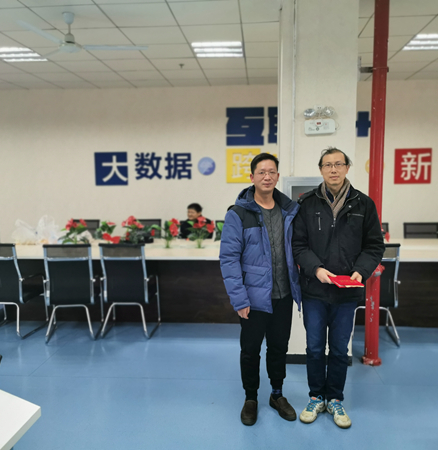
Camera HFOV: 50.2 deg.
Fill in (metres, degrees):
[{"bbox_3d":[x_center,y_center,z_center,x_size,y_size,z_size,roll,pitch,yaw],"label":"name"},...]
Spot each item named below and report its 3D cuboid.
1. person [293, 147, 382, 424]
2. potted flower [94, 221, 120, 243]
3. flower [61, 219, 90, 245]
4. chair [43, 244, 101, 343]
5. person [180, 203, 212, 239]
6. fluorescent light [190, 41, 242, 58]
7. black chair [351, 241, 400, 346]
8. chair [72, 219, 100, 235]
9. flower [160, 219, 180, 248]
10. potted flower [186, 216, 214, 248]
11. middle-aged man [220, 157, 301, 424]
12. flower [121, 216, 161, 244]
[{"bbox_3d":[0.753,0.389,3.001,0.551,1.751,0.400,0,6,8],"label":"person"},{"bbox_3d":[-1.344,0.106,5.595,0.302,0.322,0.280,0,6,5],"label":"potted flower"},{"bbox_3d":[-1.725,0.094,5.627,0.330,0.346,0.300,0,6,5],"label":"flower"},{"bbox_3d":[-1.470,0.644,4.845,0.530,0.955,0.650,-1,6,-7],"label":"chair"},{"bbox_3d":[-0.348,0.316,6.671,0.500,1.220,0.600,2,6,20],"label":"person"},{"bbox_3d":[-0.005,-2.031,5.375,0.600,0.070,0.580,0,6,5],"label":"fluorescent light"},{"bbox_3d":[1.450,0.625,4.539,0.510,0.960,0.620,0,6,2],"label":"black chair"},{"bbox_3d":[-2.009,0.435,6.726,0.520,0.950,0.600,0,6,5],"label":"chair"},{"bbox_3d":[-0.583,0.098,5.580,0.240,0.370,0.240,0,6,5],"label":"flower"},{"bbox_3d":[-0.205,0.085,5.474,0.313,0.371,0.310,0,6,5],"label":"potted flower"},{"bbox_3d":[0.268,0.402,3.045,0.510,1.723,0.360,-1,6,-9],"label":"middle-aged man"},{"bbox_3d":[-0.921,0.083,5.556,0.459,0.369,0.360,0,6,5],"label":"flower"}]

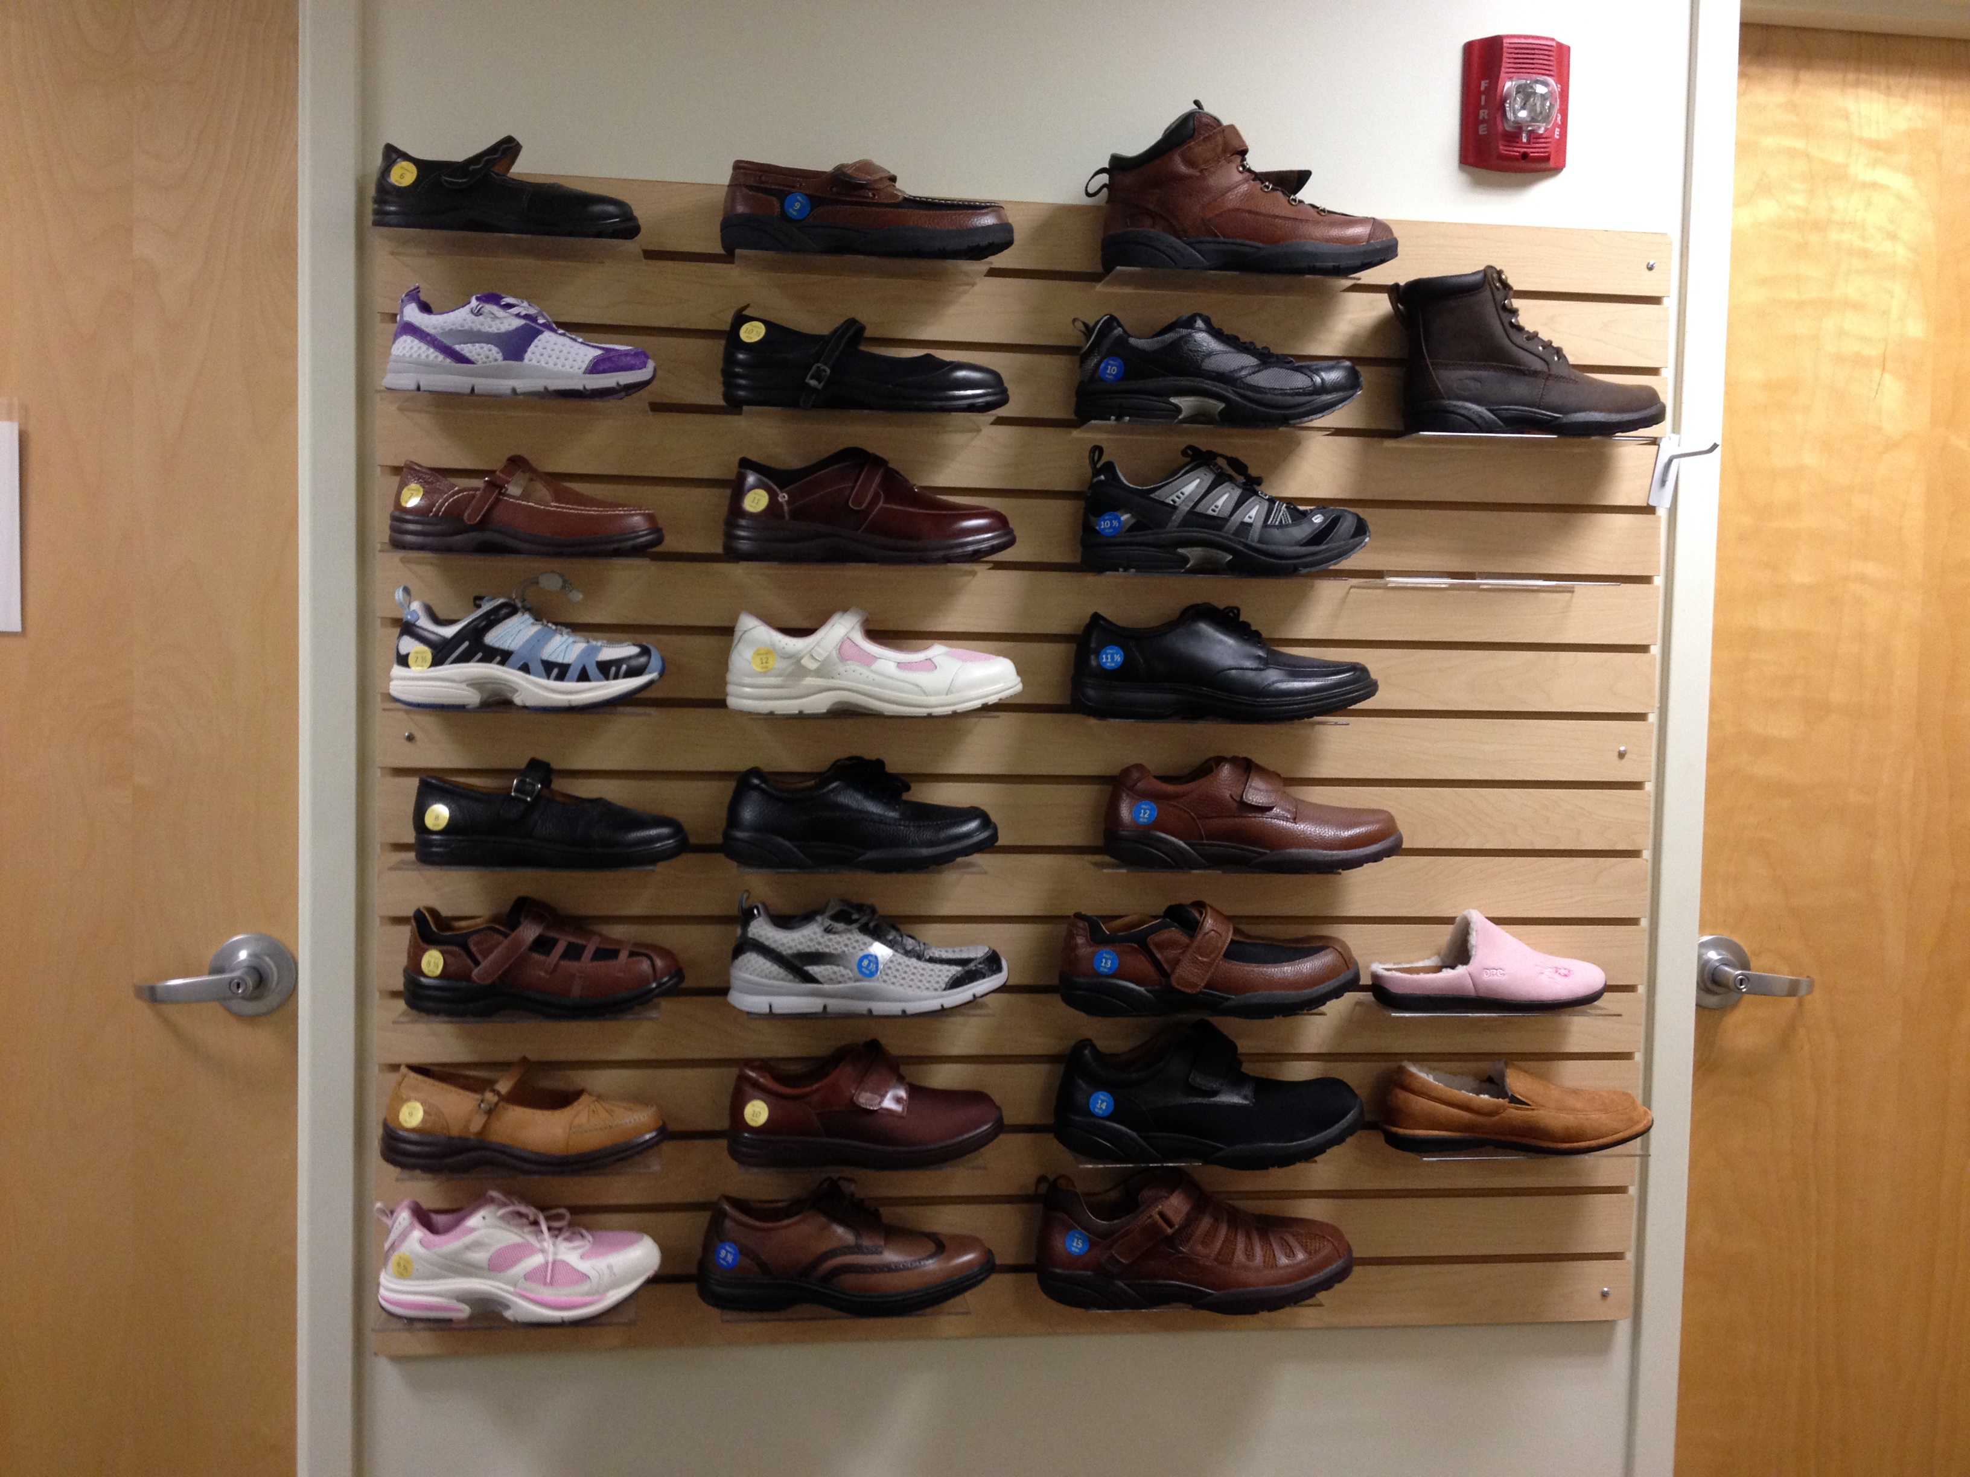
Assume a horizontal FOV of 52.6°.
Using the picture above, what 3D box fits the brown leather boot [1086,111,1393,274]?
[{"bbox_3d":[0.270,-0.562,2.057,0.320,0.178,0.118,1,3,-7],"label":"brown leather boot"}]

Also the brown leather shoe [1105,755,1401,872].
[{"bbox_3d":[0.284,0.076,2.100,0.321,0.119,0.114,1,3,-7],"label":"brown leather shoe"}]

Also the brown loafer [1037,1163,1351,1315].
[{"bbox_3d":[0.224,0.523,2.116,0.345,0.137,0.122,1,3,-7],"label":"brown loafer"}]

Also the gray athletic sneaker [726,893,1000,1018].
[{"bbox_3d":[-0.120,0.222,2.072,0.288,0.117,0.108,1,3,-6],"label":"gray athletic sneaker"}]

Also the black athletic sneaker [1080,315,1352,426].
[{"bbox_3d":[0.242,-0.381,2.068,0.304,0.120,0.110,1,3,-7],"label":"black athletic sneaker"}]

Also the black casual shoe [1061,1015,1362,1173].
[{"bbox_3d":[0.238,0.368,2.110,0.335,0.143,0.120,1,3,-7],"label":"black casual shoe"}]

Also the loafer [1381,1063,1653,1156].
[{"bbox_3d":[0.578,0.397,2.161,0.310,0.093,0.108,1,3,-7],"label":"loafer"}]

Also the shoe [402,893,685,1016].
[{"bbox_3d":[-0.448,0.219,2.023,0.279,0.118,0.100,1,3,-7],"label":"shoe"}]

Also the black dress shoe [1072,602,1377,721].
[{"bbox_3d":[0.254,-0.081,2.086,0.328,0.123,0.113,1,3,-8],"label":"black dress shoe"}]

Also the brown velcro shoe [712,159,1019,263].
[{"bbox_3d":[-0.119,-0.536,2.025,0.294,0.106,0.110,1,3,-6],"label":"brown velcro shoe"}]

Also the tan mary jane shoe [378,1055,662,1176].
[{"bbox_3d":[-0.468,0.379,2.033,0.275,0.103,0.100,1,3,-6],"label":"tan mary jane shoe"}]

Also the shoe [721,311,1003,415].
[{"bbox_3d":[-0.120,-0.381,2.027,0.291,0.109,0.100,1,3,-7],"label":"shoe"}]

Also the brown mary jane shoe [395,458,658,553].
[{"bbox_3d":[-0.459,-0.232,1.998,0.262,0.100,0.095,1,3,-6],"label":"brown mary jane shoe"}]

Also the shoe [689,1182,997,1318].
[{"bbox_3d":[-0.143,0.525,2.087,0.306,0.125,0.108,1,3,-6],"label":"shoe"}]

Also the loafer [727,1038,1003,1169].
[{"bbox_3d":[-0.122,0.371,2.062,0.284,0.123,0.107,1,3,-5],"label":"loafer"}]

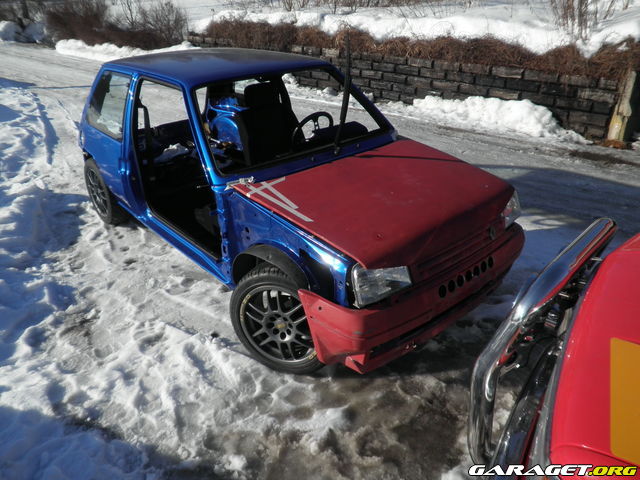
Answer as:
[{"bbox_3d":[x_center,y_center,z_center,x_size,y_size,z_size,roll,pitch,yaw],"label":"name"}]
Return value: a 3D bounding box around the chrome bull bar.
[{"bbox_3d":[0.903,0.326,1.783,0.200,0.480,1.242,24,36,37],"label":"chrome bull bar"}]

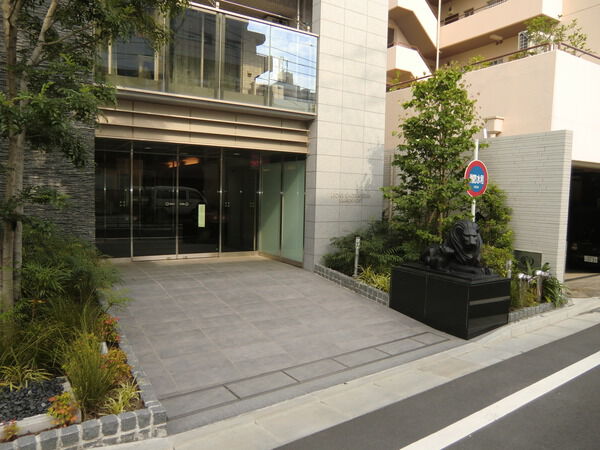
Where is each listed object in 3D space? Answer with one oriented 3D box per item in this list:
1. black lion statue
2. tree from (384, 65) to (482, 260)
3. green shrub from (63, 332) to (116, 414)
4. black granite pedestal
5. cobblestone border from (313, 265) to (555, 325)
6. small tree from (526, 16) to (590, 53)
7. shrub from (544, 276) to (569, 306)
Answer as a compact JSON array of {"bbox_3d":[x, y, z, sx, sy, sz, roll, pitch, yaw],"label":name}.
[{"bbox_3d":[2.000,0.280,5.492,0.424,0.646,0.929,-1,5,-29],"label":"black lion statue"},{"bbox_3d":[2.164,-0.774,6.638,1.434,3.485,1.434,-1,5,-29],"label":"tree"},{"bbox_3d":[-1.465,0.999,2.861,0.353,0.531,0.353,-1,5,-29],"label":"green shrub"},{"bbox_3d":[1.958,0.943,5.549,0.737,0.677,1.333,-1,5,-29],"label":"black granite pedestal"},{"bbox_3d":[2.017,1.001,6.767,2.020,0.283,3.434,-1,5,-29],"label":"cobblestone border"},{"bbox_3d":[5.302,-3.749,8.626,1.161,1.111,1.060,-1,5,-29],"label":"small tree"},{"bbox_3d":[3.629,0.945,5.909,0.364,0.414,0.364,-1,5,-29],"label":"shrub"}]

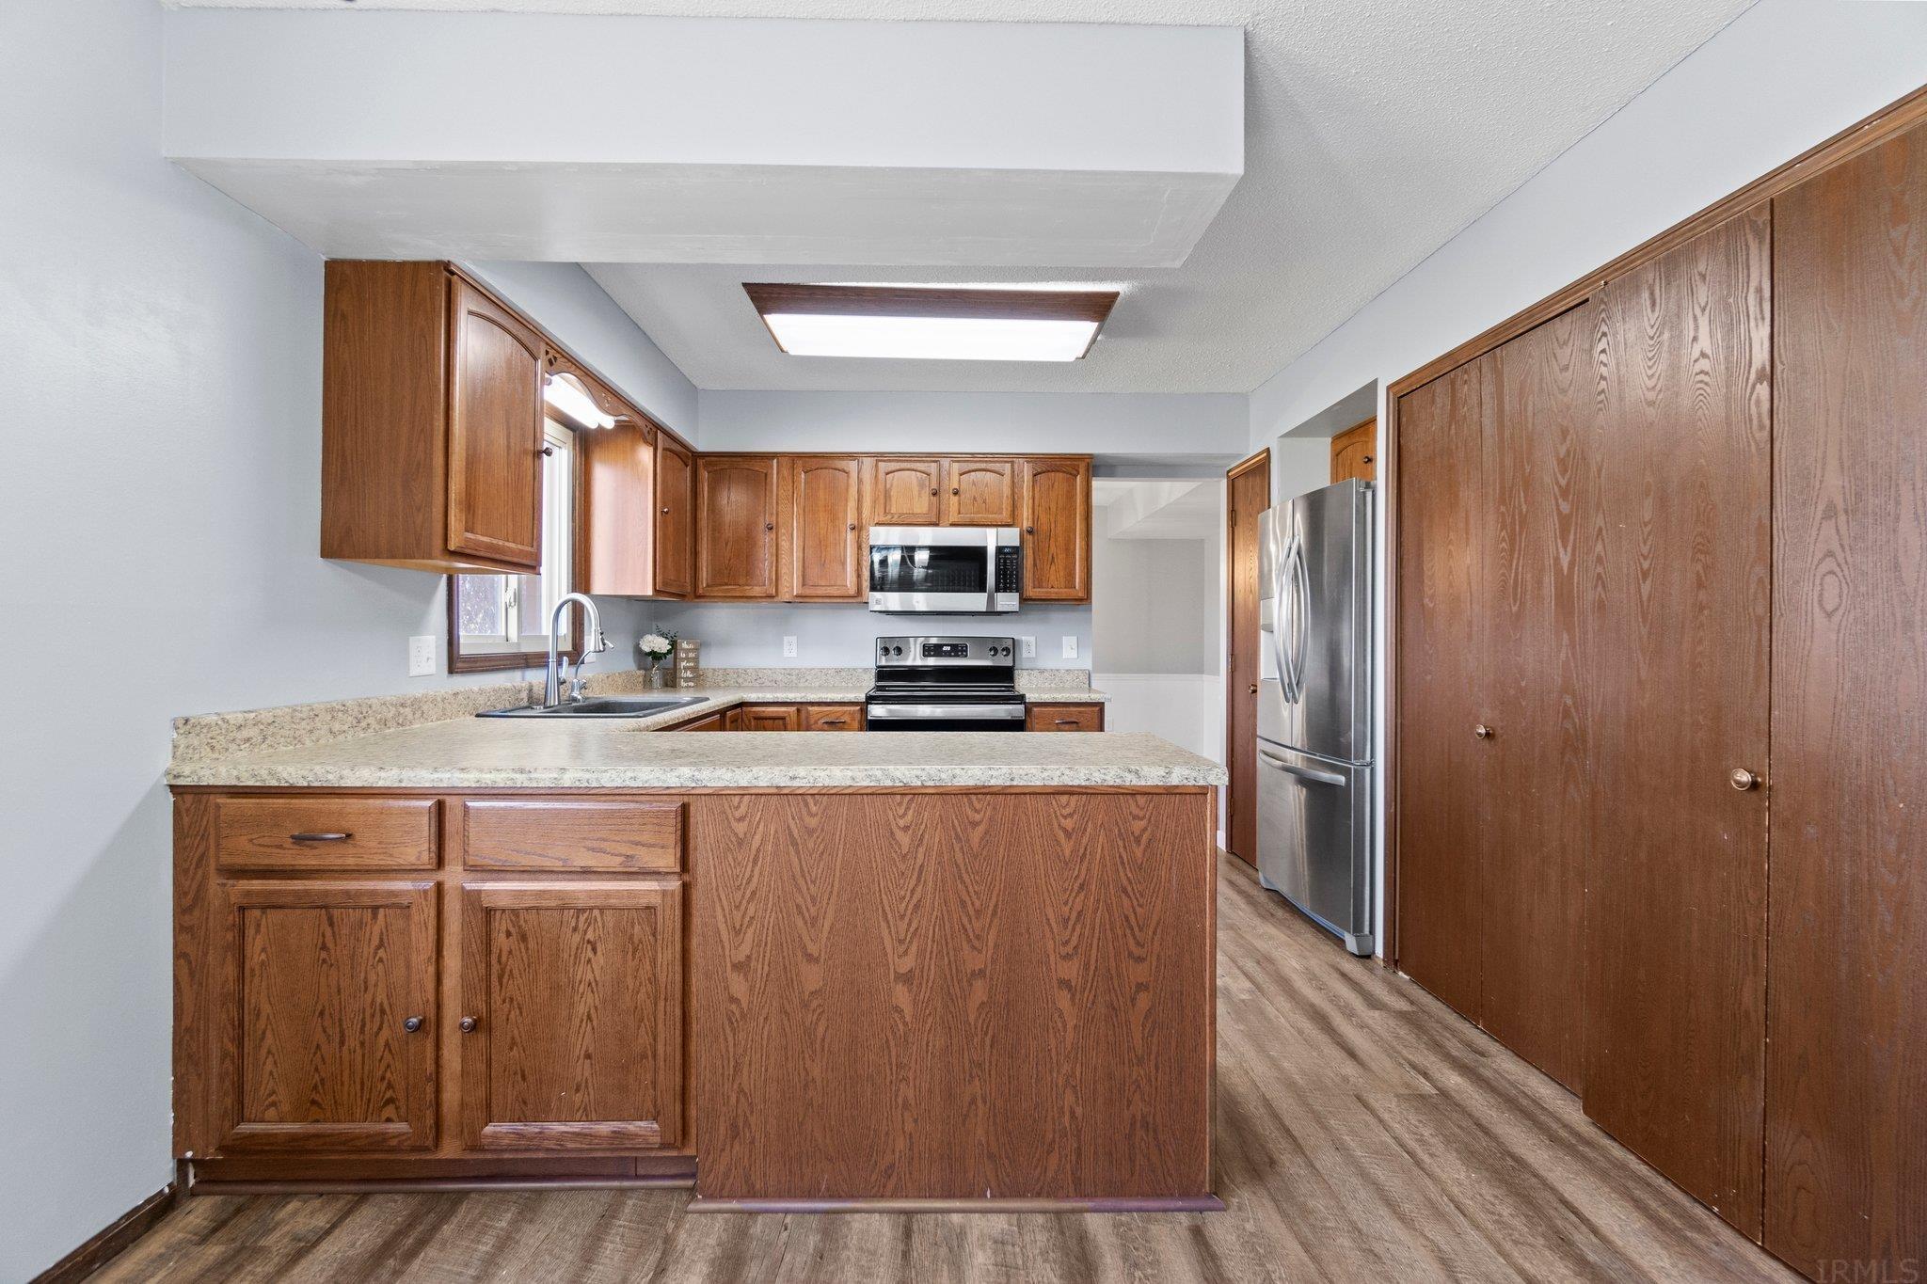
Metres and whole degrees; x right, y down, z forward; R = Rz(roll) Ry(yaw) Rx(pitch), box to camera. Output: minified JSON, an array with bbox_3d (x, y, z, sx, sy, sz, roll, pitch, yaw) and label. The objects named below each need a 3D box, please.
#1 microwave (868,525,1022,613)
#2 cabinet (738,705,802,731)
[{"bbox_3d":[-0.100,-0.365,4.270,0.760,0.430,0.400,0,0,-2],"label":"microwave"},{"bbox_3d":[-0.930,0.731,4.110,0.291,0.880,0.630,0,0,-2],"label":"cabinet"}]

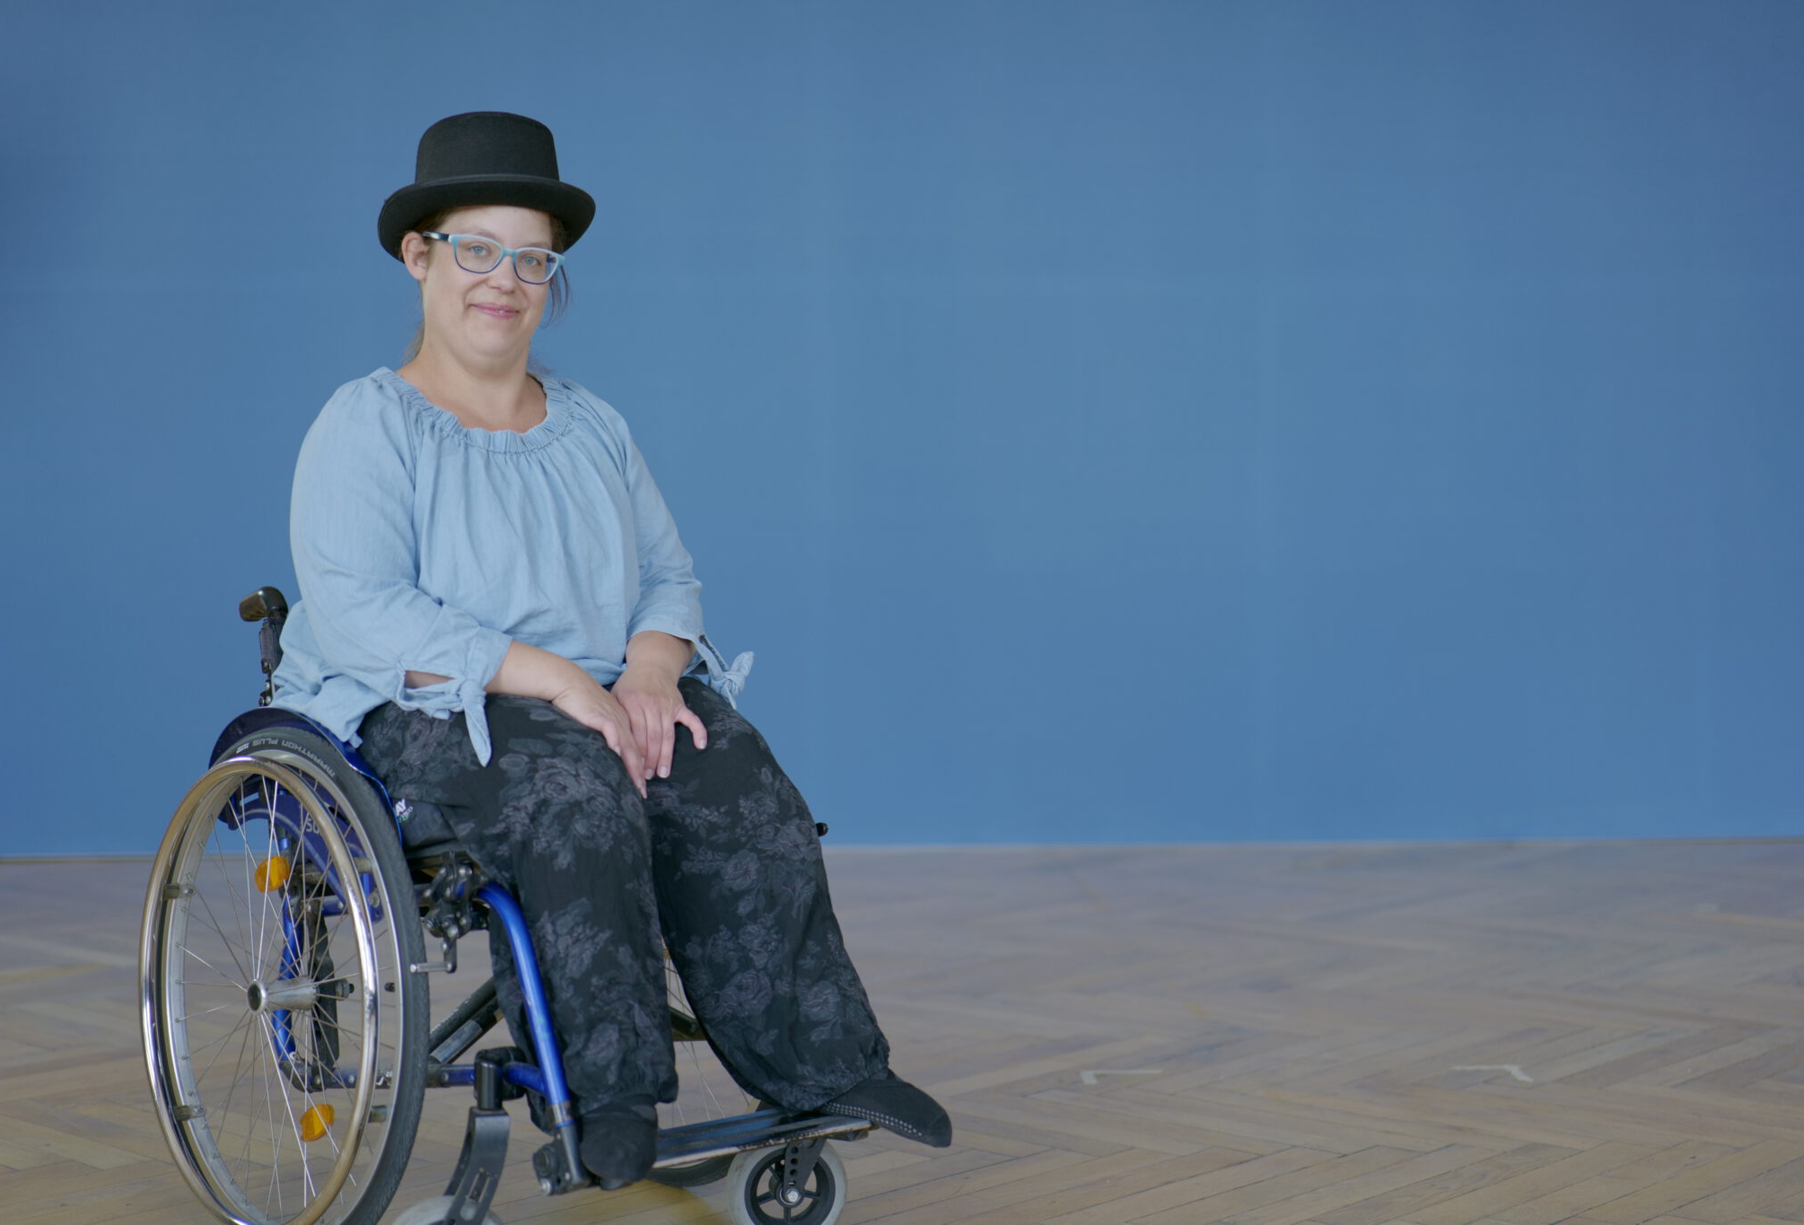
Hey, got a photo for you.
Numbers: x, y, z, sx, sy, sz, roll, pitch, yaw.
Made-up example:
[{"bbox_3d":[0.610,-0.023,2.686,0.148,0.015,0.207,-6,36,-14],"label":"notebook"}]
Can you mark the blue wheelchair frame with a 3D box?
[{"bbox_3d":[-0.418,0.380,3.010,0.600,0.710,0.790,1,-1,-43],"label":"blue wheelchair frame"}]

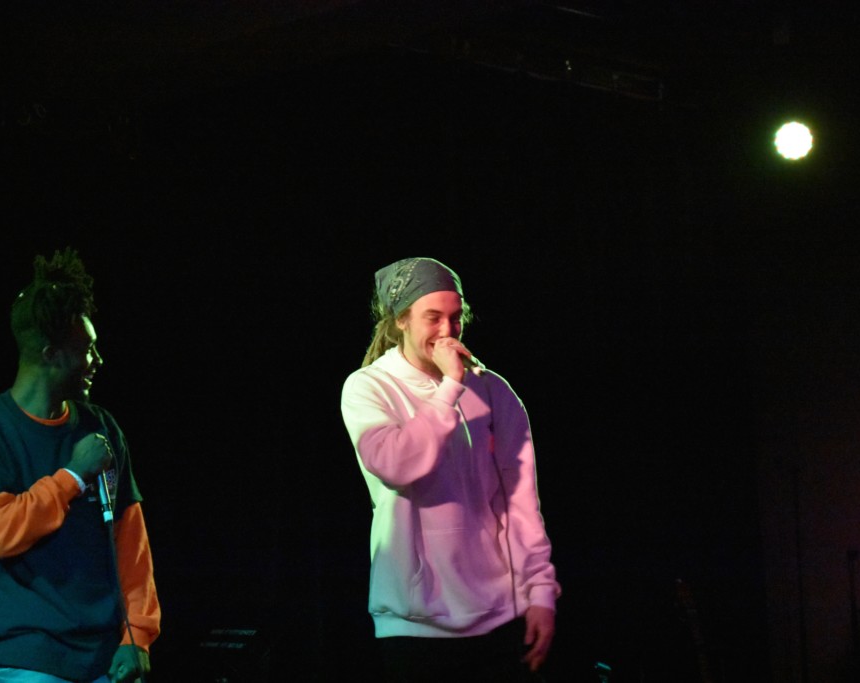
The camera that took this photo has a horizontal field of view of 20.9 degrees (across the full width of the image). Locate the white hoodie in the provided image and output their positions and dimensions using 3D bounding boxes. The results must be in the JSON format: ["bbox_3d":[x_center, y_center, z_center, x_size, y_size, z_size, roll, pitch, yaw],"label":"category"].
[{"bbox_3d":[0.053,0.356,5.500,0.510,0.670,0.360,1,-6,-27],"label":"white hoodie"}]

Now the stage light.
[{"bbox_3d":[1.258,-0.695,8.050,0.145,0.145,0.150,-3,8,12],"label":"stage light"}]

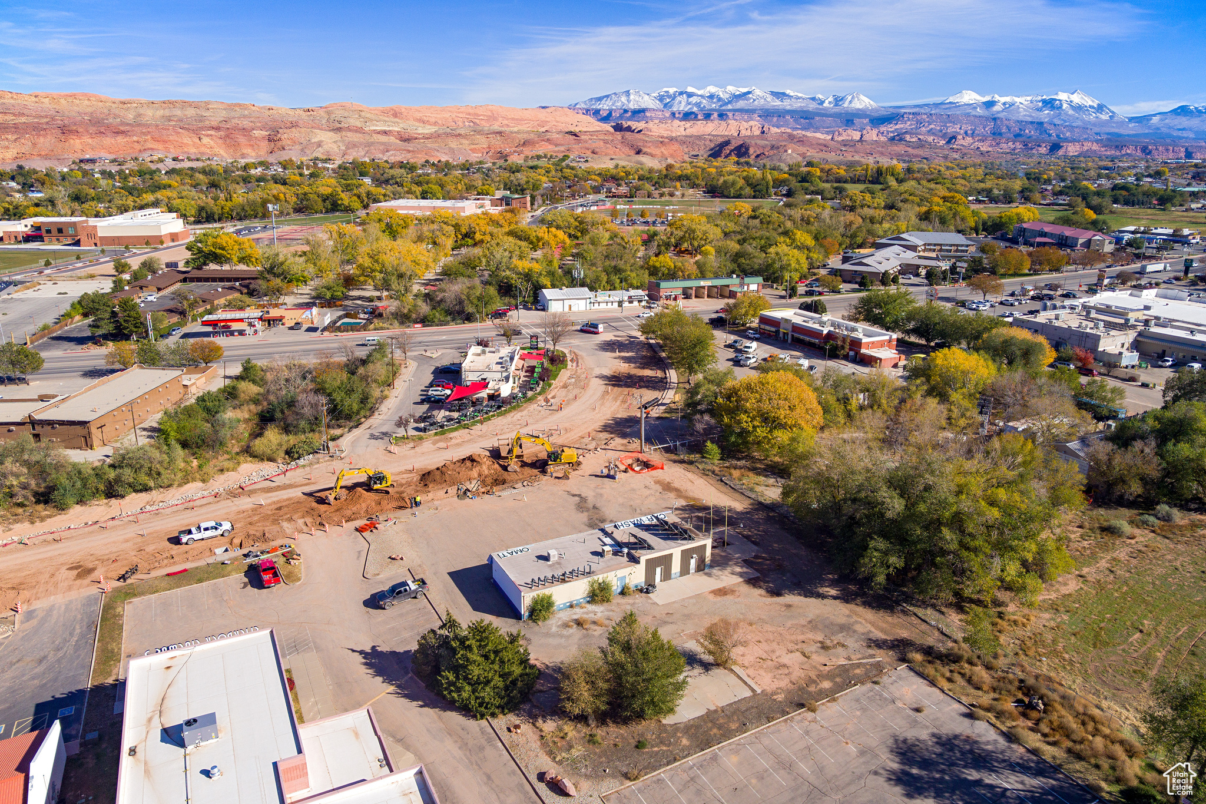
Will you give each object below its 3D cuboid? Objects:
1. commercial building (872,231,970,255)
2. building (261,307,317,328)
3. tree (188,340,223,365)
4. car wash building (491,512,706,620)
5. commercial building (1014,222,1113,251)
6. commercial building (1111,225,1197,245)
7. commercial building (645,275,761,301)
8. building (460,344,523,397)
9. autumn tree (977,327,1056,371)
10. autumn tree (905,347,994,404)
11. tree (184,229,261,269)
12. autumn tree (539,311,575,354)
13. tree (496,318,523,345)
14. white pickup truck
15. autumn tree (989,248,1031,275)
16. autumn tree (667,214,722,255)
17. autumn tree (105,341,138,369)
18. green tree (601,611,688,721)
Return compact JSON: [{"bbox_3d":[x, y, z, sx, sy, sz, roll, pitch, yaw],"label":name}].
[{"bbox_3d":[165.530,-82.780,403.240,47.000,10.000,27.000,4,18,8],"label":"commercial building"},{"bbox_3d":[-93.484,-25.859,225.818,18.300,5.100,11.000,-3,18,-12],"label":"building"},{"bbox_3d":[-91.130,-11.140,176.810,7.400,6.700,7.400,-8,20,-27],"label":"tree"},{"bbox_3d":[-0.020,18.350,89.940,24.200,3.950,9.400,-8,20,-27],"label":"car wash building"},{"bbox_3d":[280.340,-102.740,473.710,20.500,10.600,67.000,0,18,-3],"label":"commercial building"},{"bbox_3d":[363.010,-112.180,515.370,45.000,6.000,36.000,3,18,5],"label":"commercial building"},{"bbox_3d":[36.310,-40.240,271.950,42.000,6.100,8.600,-8,20,-25],"label":"commercial building"},{"bbox_3d":[-23.680,-6.810,165.590,12.000,5.100,22.500,0,18,-2],"label":"building"},{"bbox_3d":[97.520,-12.120,182.040,16.500,10.800,16.500,11,20,27],"label":"autumn tree"},{"bbox_3d":[71.600,-5.290,158.760,16.500,11.500,16.500,9,19,24],"label":"autumn tree"},{"bbox_3d":[-155.200,-61.920,314.550,27.500,16.000,27.500,-7,19,-25],"label":"tree"},{"bbox_3d":[-11.480,-17.290,192.470,9.200,11.000,9.200,0,18,-3],"label":"autumn tree"},{"bbox_3d":[-24.424,-18.052,200.025,6.600,6.400,6.400,1,17,0],"label":"tree"},{"bbox_3d":[-50.190,16.090,97.470,6.300,2.000,2.100,-11,22,-34],"label":"white pickup truck"},{"bbox_3d":[172.510,-58.680,326.730,15.000,11.800,15.000,10,20,26],"label":"autumn tree"},{"bbox_3d":[44.520,-80.070,373.930,25.000,19.500,25.000,3,18,6],"label":"autumn tree"},{"bbox_3d":[-105.840,-10.230,170.000,6.400,6.200,6.400,1,18,0],"label":"autumn tree"},{"bbox_3d":[3.600,22.740,69.060,7.000,8.400,7.000,1,18,0],"label":"green tree"}]

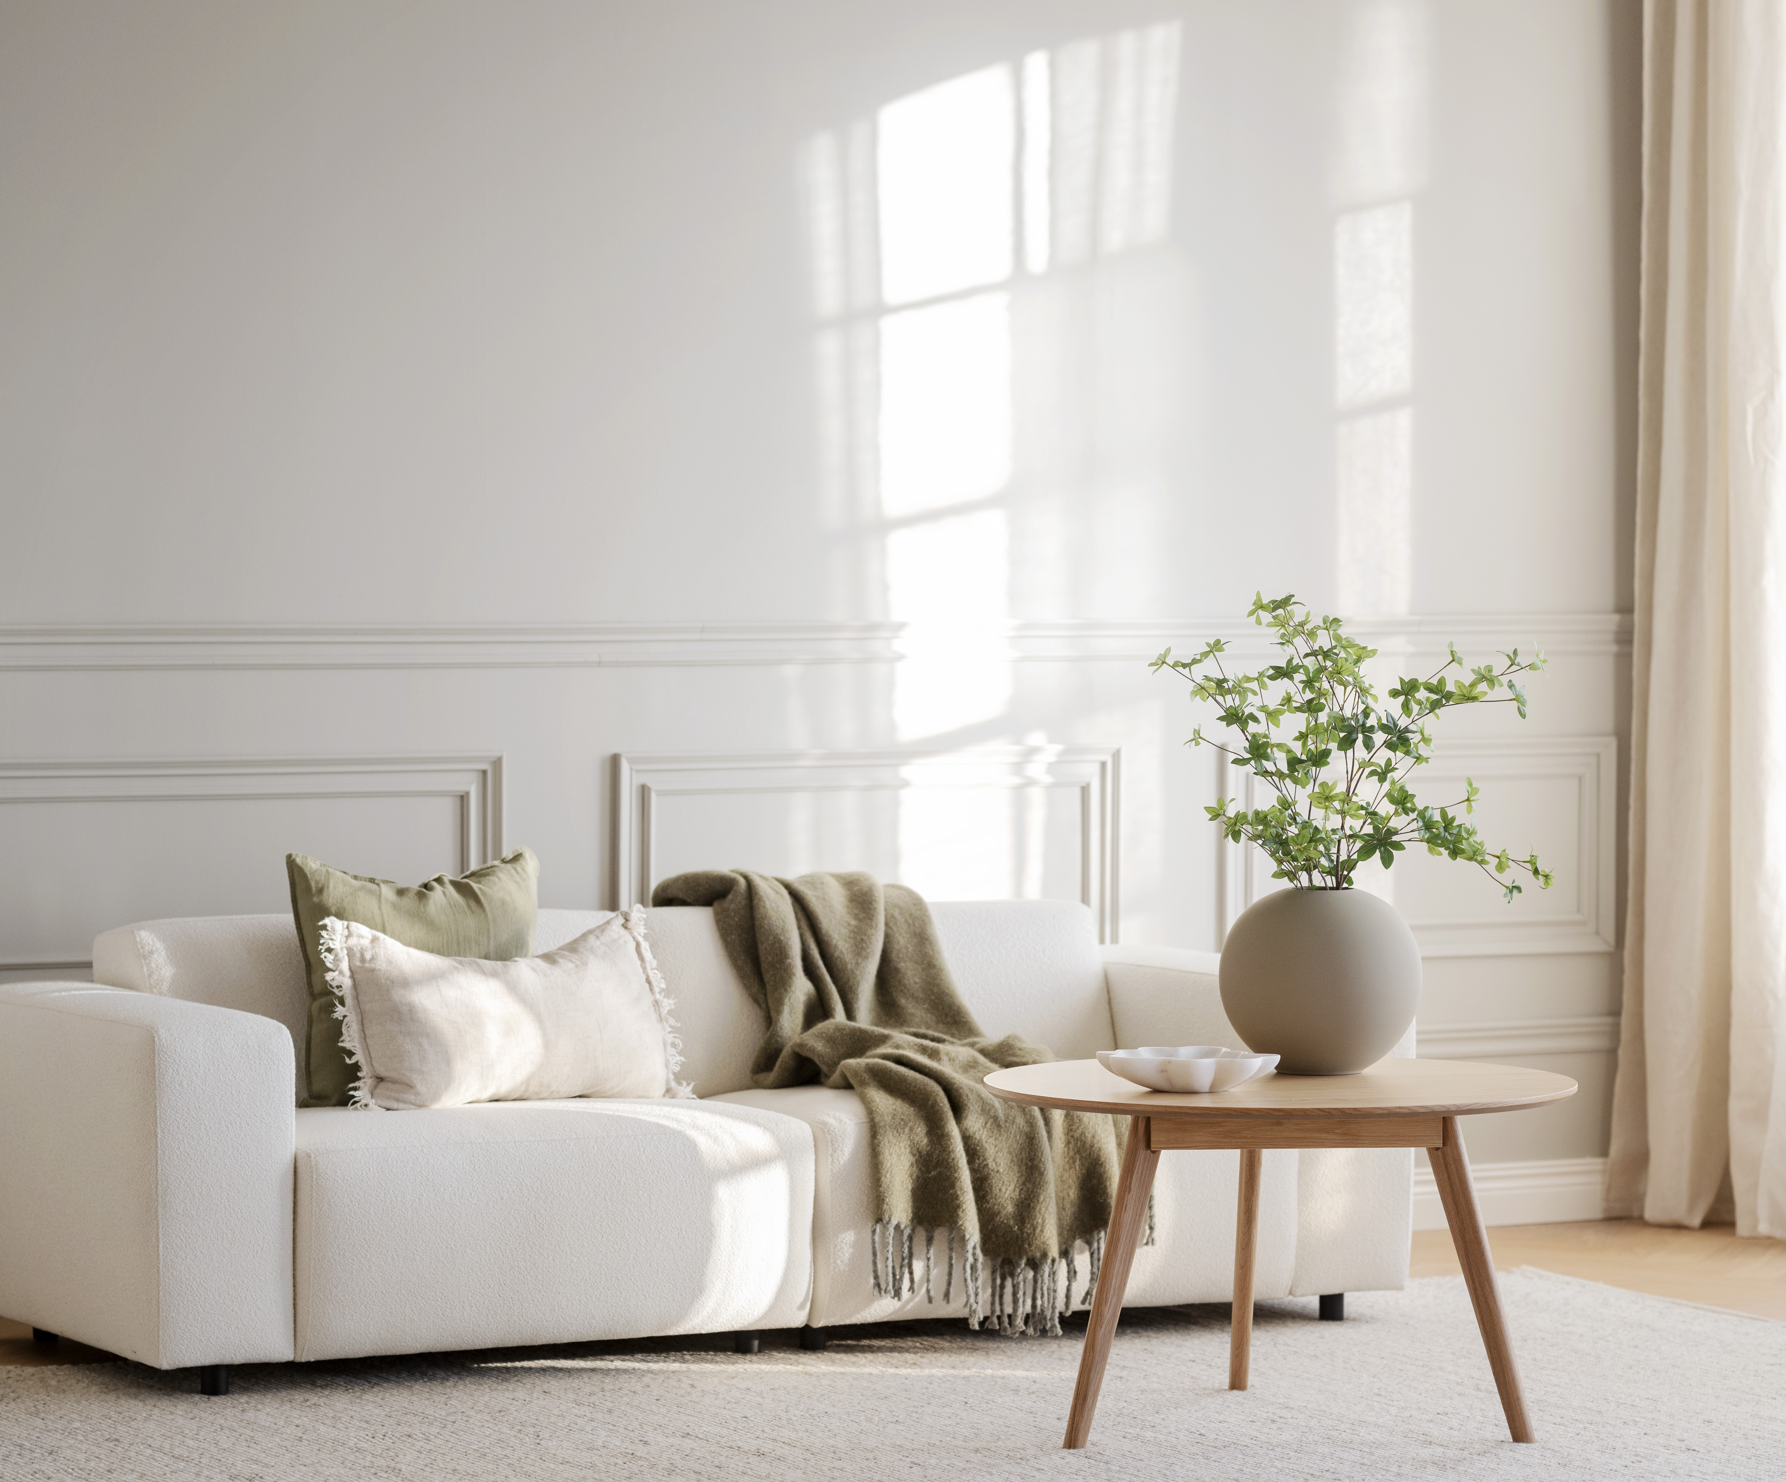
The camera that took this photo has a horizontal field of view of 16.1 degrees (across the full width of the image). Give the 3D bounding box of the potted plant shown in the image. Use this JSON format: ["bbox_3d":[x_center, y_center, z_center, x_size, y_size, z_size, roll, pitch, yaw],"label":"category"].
[{"bbox_3d":[0.699,0.143,9.608,0.611,0.724,0.512,0,2,0],"label":"potted plant"}]

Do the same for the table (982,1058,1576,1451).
[{"bbox_3d":[0.579,0.768,9.482,0.886,0.517,0.886,0,2,0],"label":"table"}]

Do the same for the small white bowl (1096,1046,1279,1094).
[{"bbox_3d":[0.435,0.488,9.330,0.272,0.053,0.261,0,2,0],"label":"small white bowl"}]

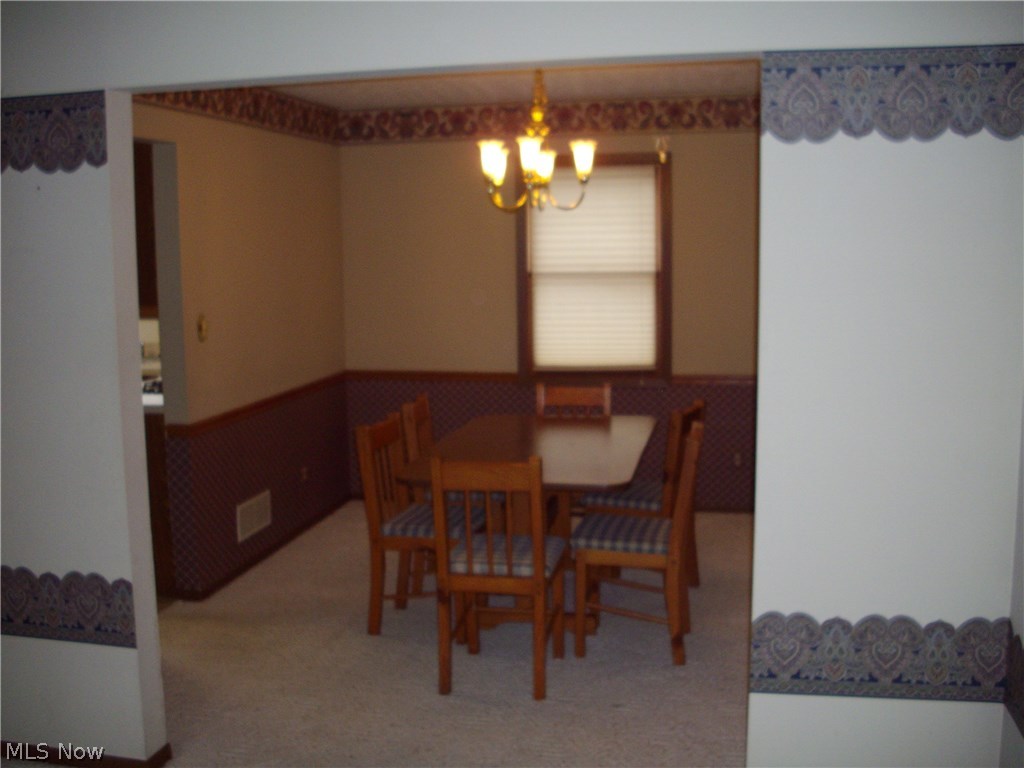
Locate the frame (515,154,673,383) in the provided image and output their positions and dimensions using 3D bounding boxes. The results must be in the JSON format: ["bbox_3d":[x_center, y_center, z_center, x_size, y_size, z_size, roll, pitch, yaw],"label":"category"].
[{"bbox_3d":[0.482,-0.671,6.484,0.925,1.370,0.080,1,8,12],"label":"frame"}]

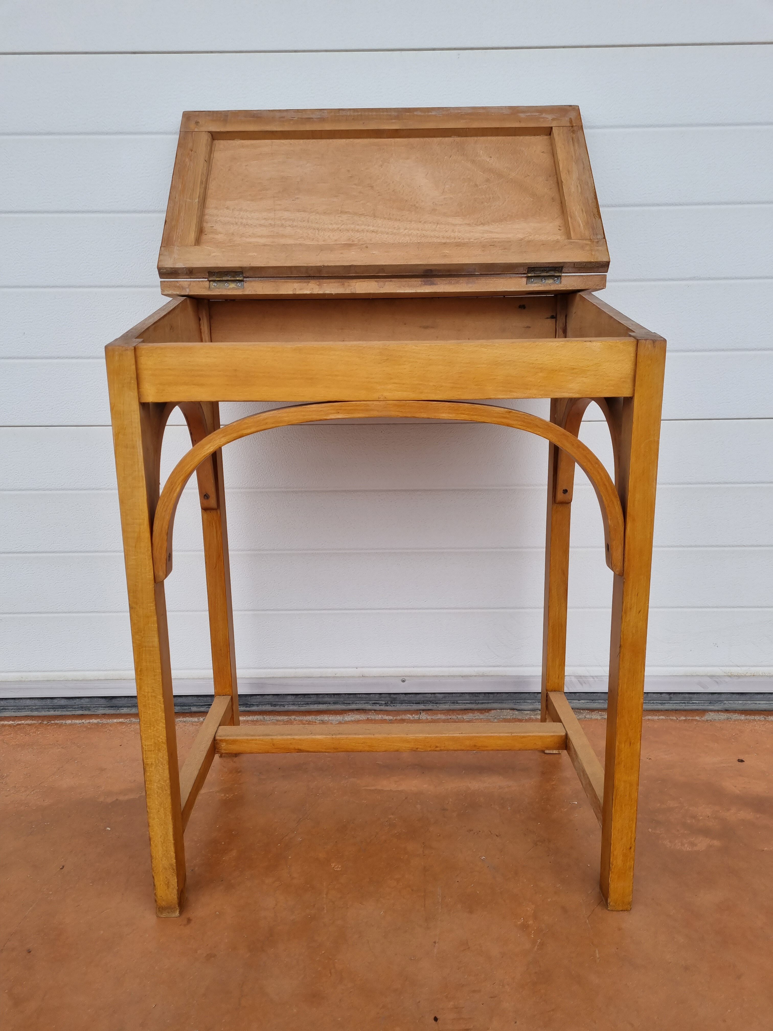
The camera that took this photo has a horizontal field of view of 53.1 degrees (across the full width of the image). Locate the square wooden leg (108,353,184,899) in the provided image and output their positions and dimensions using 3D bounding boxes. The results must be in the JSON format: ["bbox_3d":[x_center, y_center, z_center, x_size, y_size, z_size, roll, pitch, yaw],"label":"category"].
[{"bbox_3d":[-0.269,0.148,0.882,0.029,0.683,0.037,-1,12,0],"label":"square wooden leg"}]

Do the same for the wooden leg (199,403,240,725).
[{"bbox_3d":[-0.271,0.041,1.238,0.029,0.742,0.037,-1,12,0],"label":"wooden leg"}]

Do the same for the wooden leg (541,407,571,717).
[{"bbox_3d":[0.275,0.033,1.239,0.029,0.742,0.037,-1,12,0],"label":"wooden leg"}]

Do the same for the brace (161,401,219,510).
[{"bbox_3d":[-0.272,-0.064,1.026,0.024,0.181,0.334,-1,12,0],"label":"brace"}]

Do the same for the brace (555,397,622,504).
[{"bbox_3d":[0.274,-0.072,1.027,0.024,0.181,0.334,-1,12,0],"label":"brace"}]

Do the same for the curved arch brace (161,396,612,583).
[{"bbox_3d":[0.002,-0.027,0.847,0.517,0.197,0.024,-1,12,0],"label":"curved arch brace"}]

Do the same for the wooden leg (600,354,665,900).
[{"bbox_3d":[0.277,0.140,0.884,0.029,0.683,0.037,-1,12,0],"label":"wooden leg"}]

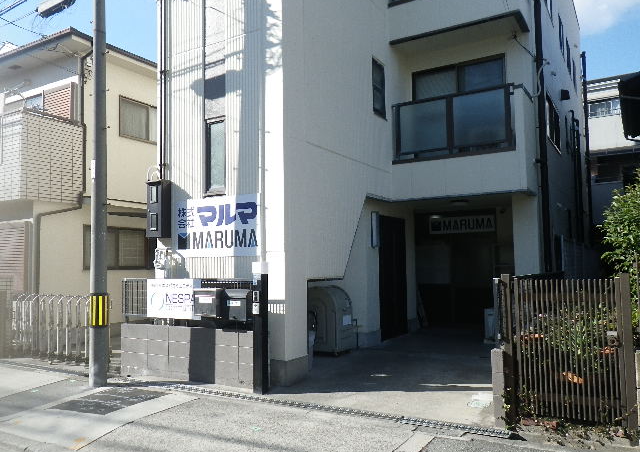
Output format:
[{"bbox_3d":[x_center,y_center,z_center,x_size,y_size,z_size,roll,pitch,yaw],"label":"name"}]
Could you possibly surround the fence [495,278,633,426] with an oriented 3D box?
[{"bbox_3d":[2.167,1.090,4.579,1.050,1.330,0.100,-3,-5,30],"label":"fence"}]

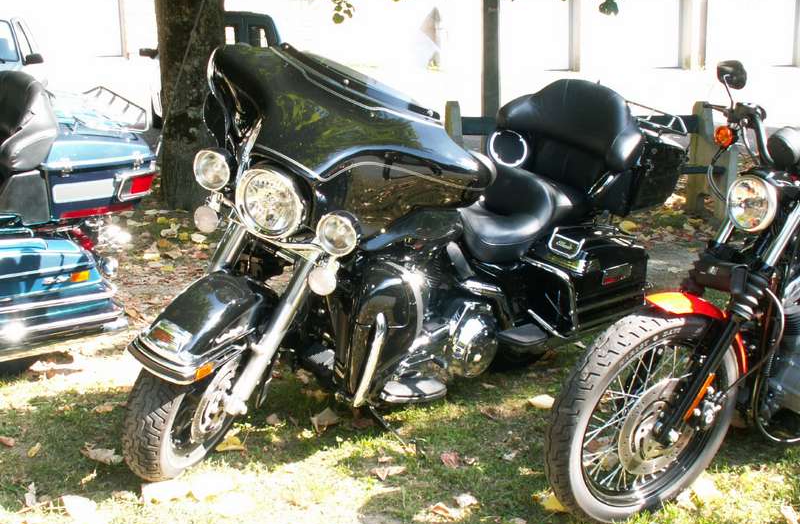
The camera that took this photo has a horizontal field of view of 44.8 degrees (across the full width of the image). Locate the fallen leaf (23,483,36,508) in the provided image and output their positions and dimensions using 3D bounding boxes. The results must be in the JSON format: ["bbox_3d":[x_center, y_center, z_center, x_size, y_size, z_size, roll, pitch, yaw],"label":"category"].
[{"bbox_3d":[-1.073,0.676,2.810,0.045,0.065,0.050,-1,10,0],"label":"fallen leaf"}]

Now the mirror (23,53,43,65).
[{"bbox_3d":[-5.022,-2.782,13.300,0.240,0.160,0.140,-1,10,0],"label":"mirror"}]

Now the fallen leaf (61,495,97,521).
[{"bbox_3d":[-0.913,0.697,2.757,0.105,0.035,0.110,-1,10,0],"label":"fallen leaf"}]

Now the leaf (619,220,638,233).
[{"bbox_3d":[1.550,-0.241,6.583,0.128,0.053,0.118,3,15,13],"label":"leaf"}]

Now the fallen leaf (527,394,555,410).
[{"bbox_3d":[0.538,0.526,3.638,0.124,0.026,0.075,2,14,9],"label":"fallen leaf"}]

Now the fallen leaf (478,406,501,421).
[{"bbox_3d":[0.324,0.549,3.515,0.080,0.025,0.075,-1,10,0],"label":"fallen leaf"}]

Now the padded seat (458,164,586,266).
[{"bbox_3d":[0.429,-0.205,3.895,0.650,0.280,0.380,-12,26,-44],"label":"padded seat"}]

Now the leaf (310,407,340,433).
[{"bbox_3d":[-0.267,0.562,3.470,0.104,0.051,0.102,-2,14,-5],"label":"leaf"}]

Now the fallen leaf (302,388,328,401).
[{"bbox_3d":[-0.338,0.530,3.884,0.100,0.020,0.090,-3,10,-5],"label":"fallen leaf"}]

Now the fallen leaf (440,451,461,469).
[{"bbox_3d":[0.165,0.644,3.165,0.066,0.025,0.085,-1,10,3],"label":"fallen leaf"}]

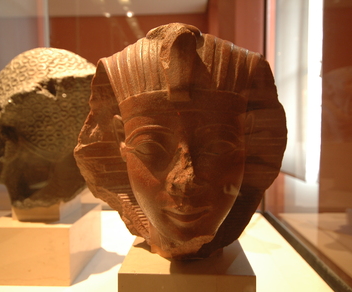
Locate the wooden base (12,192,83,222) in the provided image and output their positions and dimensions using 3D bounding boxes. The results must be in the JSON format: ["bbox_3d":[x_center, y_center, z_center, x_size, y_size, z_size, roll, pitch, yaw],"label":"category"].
[{"bbox_3d":[-0.222,0.105,0.449,0.077,0.030,0.078,0,2,2],"label":"wooden base"}]

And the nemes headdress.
[{"bbox_3d":[0.003,-0.010,0.308,0.256,0.253,0.189,0,2,2],"label":"nemes headdress"}]

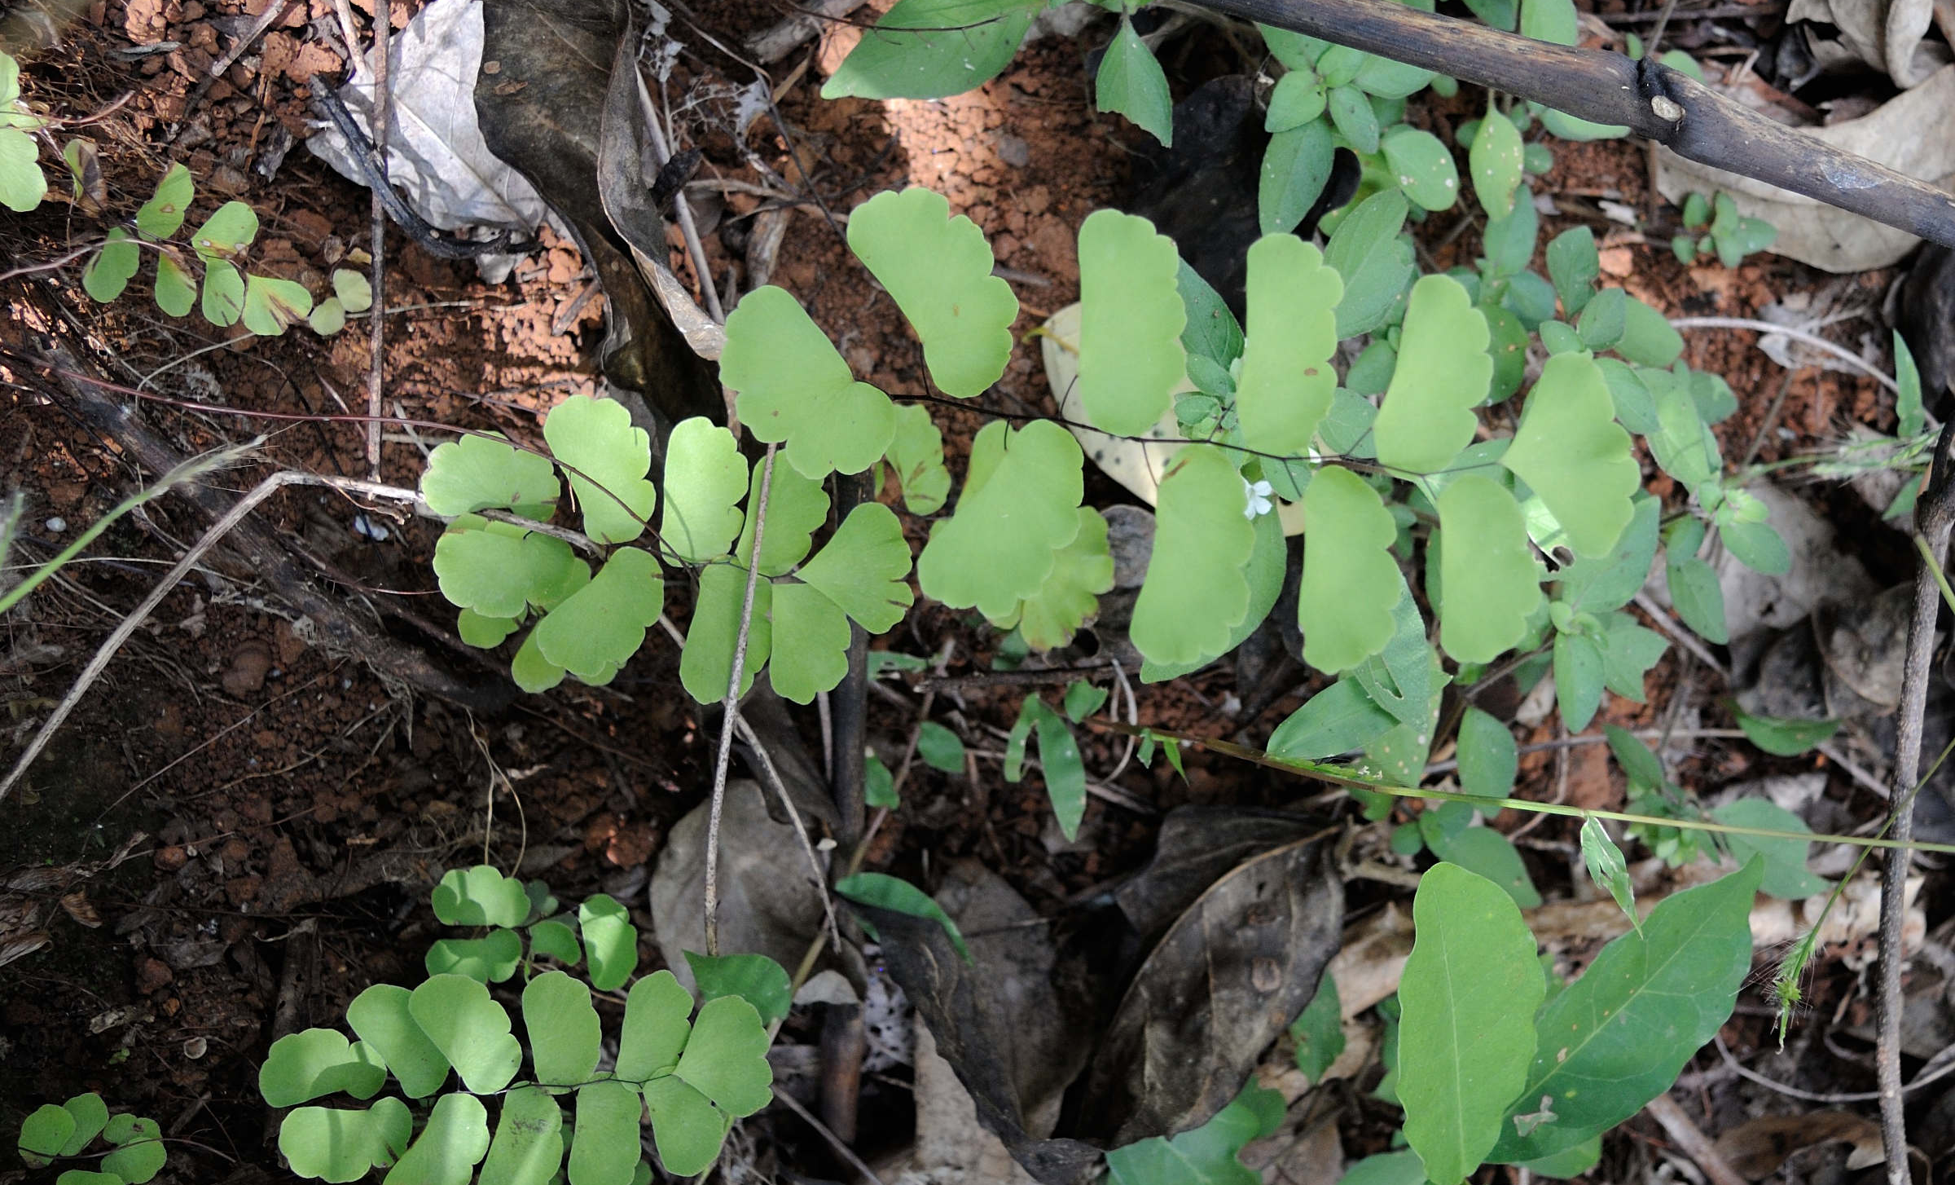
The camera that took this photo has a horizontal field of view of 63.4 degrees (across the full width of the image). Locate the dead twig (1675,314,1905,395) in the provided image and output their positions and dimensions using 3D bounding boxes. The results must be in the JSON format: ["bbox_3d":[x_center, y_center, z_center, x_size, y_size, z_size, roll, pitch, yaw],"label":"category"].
[{"bbox_3d":[0.233,-0.070,0.455,0.072,0.008,0.011,19,78,4],"label":"dead twig"}]

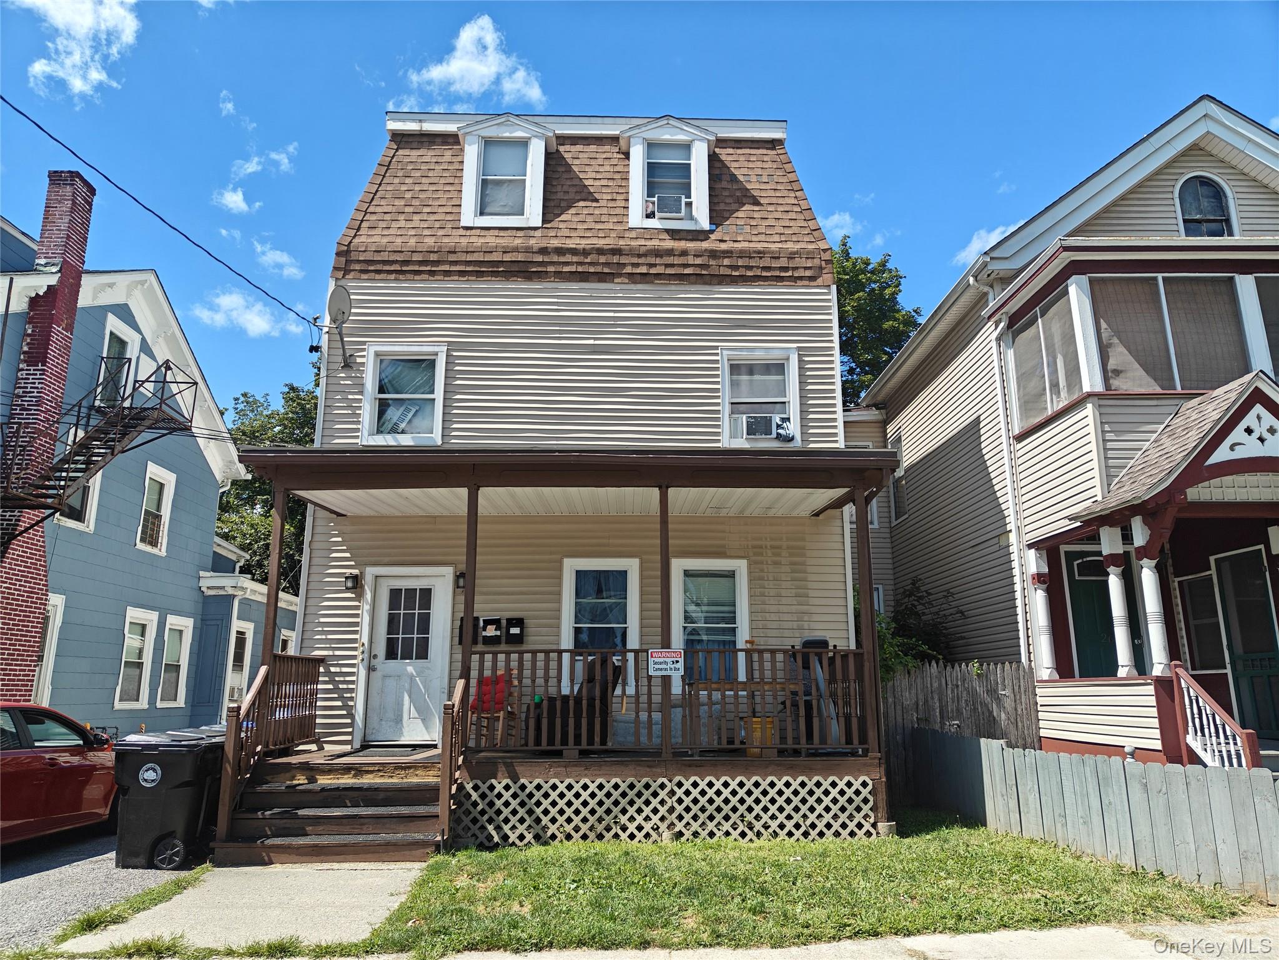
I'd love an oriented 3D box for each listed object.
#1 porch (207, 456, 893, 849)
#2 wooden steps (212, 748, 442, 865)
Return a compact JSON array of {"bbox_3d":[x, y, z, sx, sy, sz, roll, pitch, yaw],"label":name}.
[{"bbox_3d":[-0.748,1.776,9.955,6.900,4.120,2.280,0,-13,0],"label":"porch"},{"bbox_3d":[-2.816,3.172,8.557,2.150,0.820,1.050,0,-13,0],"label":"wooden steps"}]

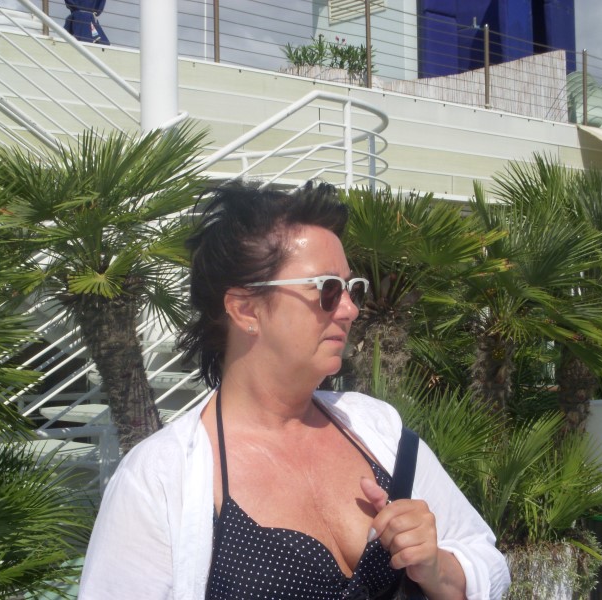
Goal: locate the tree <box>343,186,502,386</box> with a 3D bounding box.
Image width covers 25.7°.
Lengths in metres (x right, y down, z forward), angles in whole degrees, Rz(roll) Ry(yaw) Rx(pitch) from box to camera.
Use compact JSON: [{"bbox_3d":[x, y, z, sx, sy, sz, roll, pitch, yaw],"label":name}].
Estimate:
[{"bbox_3d":[0.380,0.350,6.000,1.120,1.800,1.100,0,0,0],"label":"tree"}]

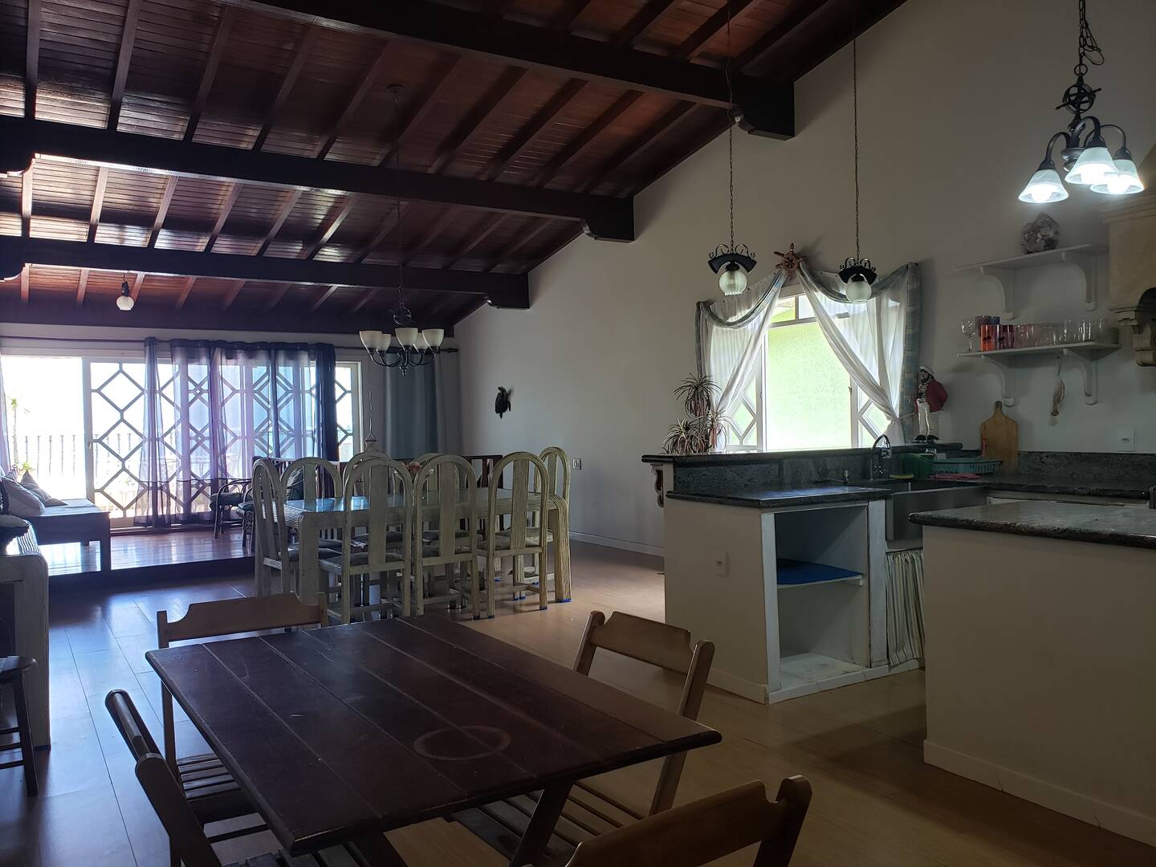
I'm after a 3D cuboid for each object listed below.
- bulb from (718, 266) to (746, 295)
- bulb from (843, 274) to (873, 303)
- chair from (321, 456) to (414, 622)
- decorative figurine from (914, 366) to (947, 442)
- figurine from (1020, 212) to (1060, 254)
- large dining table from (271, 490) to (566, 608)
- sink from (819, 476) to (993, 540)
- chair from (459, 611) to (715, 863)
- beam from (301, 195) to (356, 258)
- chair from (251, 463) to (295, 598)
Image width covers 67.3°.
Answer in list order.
[{"bbox_3d":[0.814,-0.804,4.575,0.148,0.155,0.148,-1,1,0],"label":"bulb"},{"bbox_3d":[1.647,-0.849,5.101,0.155,0.165,0.155,-2,1,-30],"label":"bulb"},{"bbox_3d":[-1.369,0.714,5.641,0.475,1.115,0.490,-2,1,-30],"label":"chair"},{"bbox_3d":[2.186,-0.179,5.385,0.131,0.473,0.181,-2,1,-38],"label":"decorative figurine"},{"bbox_3d":[2.560,-1.082,4.784,0.140,0.230,0.190,-2,1,-30],"label":"figurine"},{"bbox_3d":[-1.158,0.841,6.160,1.880,0.750,1.080,-2,1,-30],"label":"large dining table"},{"bbox_3d":[1.740,0.396,4.656,0.735,0.222,0.503,-2,1,-30],"label":"sink"},{"bbox_3d":[-0.021,0.879,1.997,0.524,0.796,0.443,-2,1,-30],"label":"chair"},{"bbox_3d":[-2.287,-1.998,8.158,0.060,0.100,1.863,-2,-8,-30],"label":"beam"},{"bbox_3d":[-1.830,0.702,5.706,0.554,1.088,0.473,-2,1,-33],"label":"chair"}]

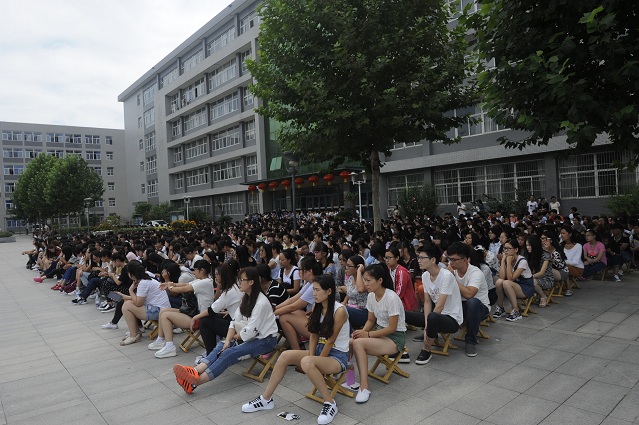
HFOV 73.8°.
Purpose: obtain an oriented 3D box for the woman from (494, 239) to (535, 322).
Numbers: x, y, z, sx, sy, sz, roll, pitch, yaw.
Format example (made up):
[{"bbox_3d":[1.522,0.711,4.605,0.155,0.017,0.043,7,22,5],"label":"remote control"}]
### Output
[{"bbox_3d":[2.744,0.887,5.918,0.780,1.094,0.506,-3,0,-44],"label":"woman"}]

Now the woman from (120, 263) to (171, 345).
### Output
[{"bbox_3d":[-2.384,1.163,5.800,0.770,1.063,0.486,-3,0,-40],"label":"woman"}]

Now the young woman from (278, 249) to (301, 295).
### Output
[{"bbox_3d":[-0.462,1.047,5.831,0.460,1.100,0.780,-3,0,38],"label":"young woman"}]

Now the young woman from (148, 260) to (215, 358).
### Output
[{"bbox_3d":[-1.694,1.139,5.271,0.851,1.043,0.486,-3,0,-40],"label":"young woman"}]

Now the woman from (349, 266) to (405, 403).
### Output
[{"bbox_3d":[0.493,1.004,3.831,0.476,1.094,0.780,-3,0,43],"label":"woman"}]

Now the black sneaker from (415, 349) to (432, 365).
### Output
[{"bbox_3d":[1.092,1.466,4.383,0.110,0.110,0.275,-3,0,42],"label":"black sneaker"}]

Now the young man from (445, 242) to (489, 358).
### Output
[{"bbox_3d":[1.618,0.900,4.826,0.810,1.185,0.648,-3,0,-43],"label":"young man"}]

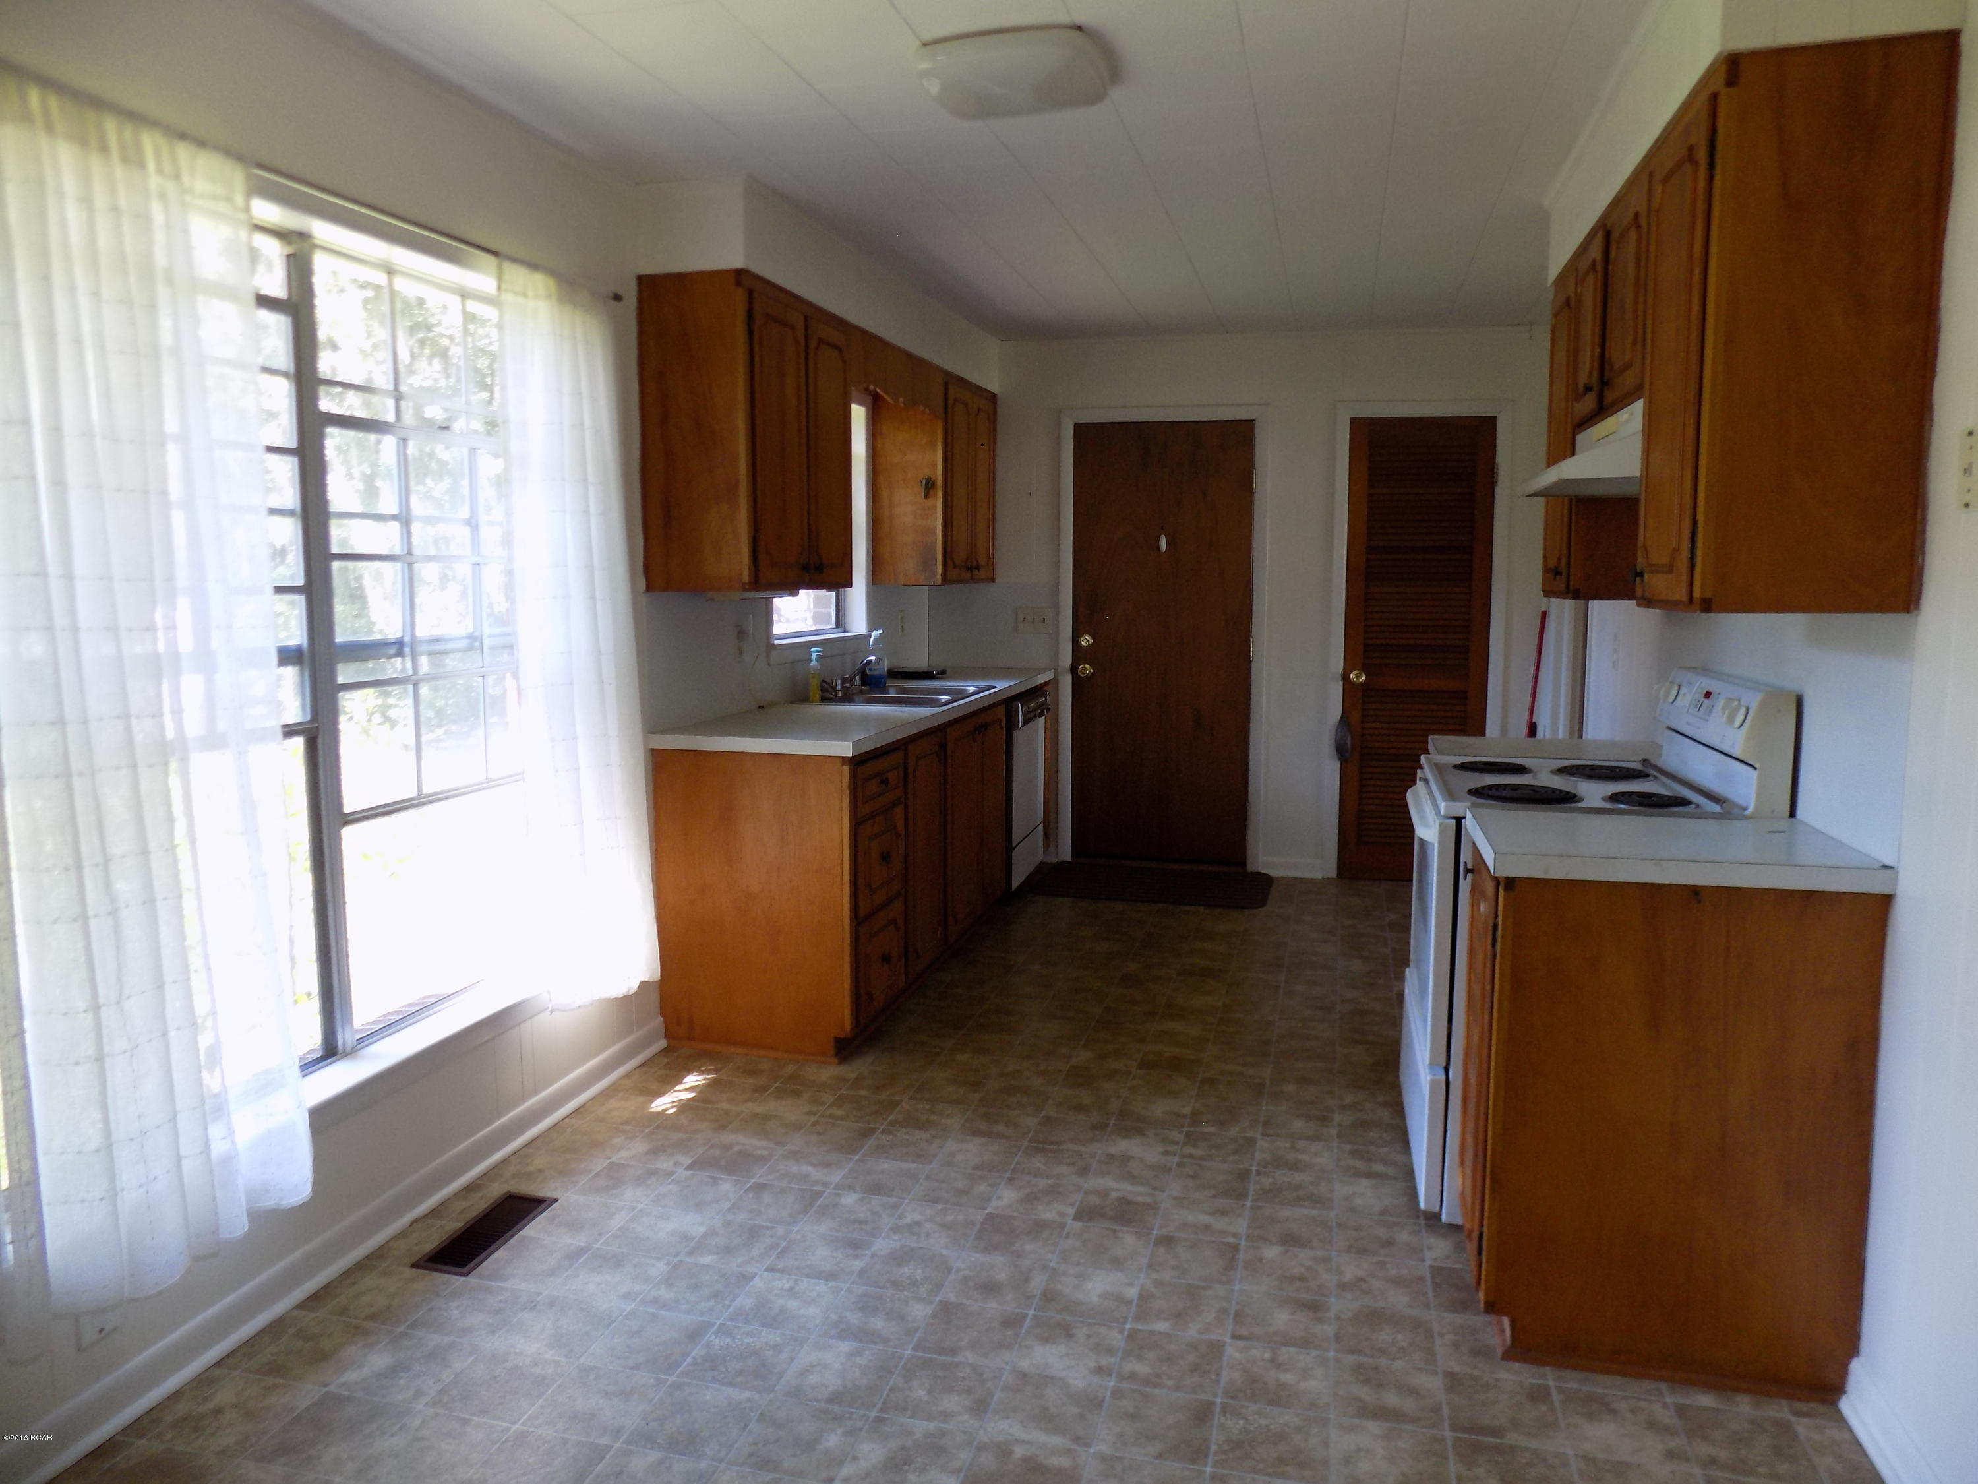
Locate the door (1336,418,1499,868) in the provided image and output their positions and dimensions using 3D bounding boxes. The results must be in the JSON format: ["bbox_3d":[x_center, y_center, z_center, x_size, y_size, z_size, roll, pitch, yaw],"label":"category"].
[{"bbox_3d":[1.871,-0.390,5.778,0.599,2.035,0.040,1,7,15],"label":"door"}]

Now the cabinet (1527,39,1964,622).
[{"bbox_3d":[1.444,-0.707,2.748,0.319,0.826,1.627,1,7,15],"label":"cabinet"}]

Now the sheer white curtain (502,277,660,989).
[{"bbox_3d":[-1.009,-0.225,3.279,0.100,1.770,0.545,1,7,15],"label":"sheer white curtain"}]

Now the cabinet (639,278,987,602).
[{"bbox_3d":[-0.460,-1.014,4.911,0.350,0.863,2.682,1,7,15],"label":"cabinet"}]

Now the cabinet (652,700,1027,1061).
[{"bbox_3d":[-0.428,0.353,4.636,0.616,0.879,1.849,1,7,15],"label":"cabinet"}]

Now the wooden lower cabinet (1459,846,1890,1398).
[{"bbox_3d":[1.180,0.630,2.396,0.588,0.865,0.426,1,7,15],"label":"wooden lower cabinet"}]

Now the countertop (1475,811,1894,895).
[{"bbox_3d":[1.177,0.184,2.323,0.578,0.039,0.457,1,7,15],"label":"countertop"}]

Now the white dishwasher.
[{"bbox_3d":[-0.100,0.201,5.840,0.596,0.840,0.625,1,7,15],"label":"white dishwasher"}]

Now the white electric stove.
[{"bbox_3d":[1.275,0.423,2.962,0.659,1.132,0.750,1,7,15],"label":"white electric stove"}]

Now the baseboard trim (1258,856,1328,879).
[{"bbox_3d":[1.391,0.572,6.014,0.310,0.090,0.018,1,7,15],"label":"baseboard trim"}]

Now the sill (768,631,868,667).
[{"bbox_3d":[-0.657,-0.370,5.030,0.100,0.093,1.010,1,7,15],"label":"sill"}]

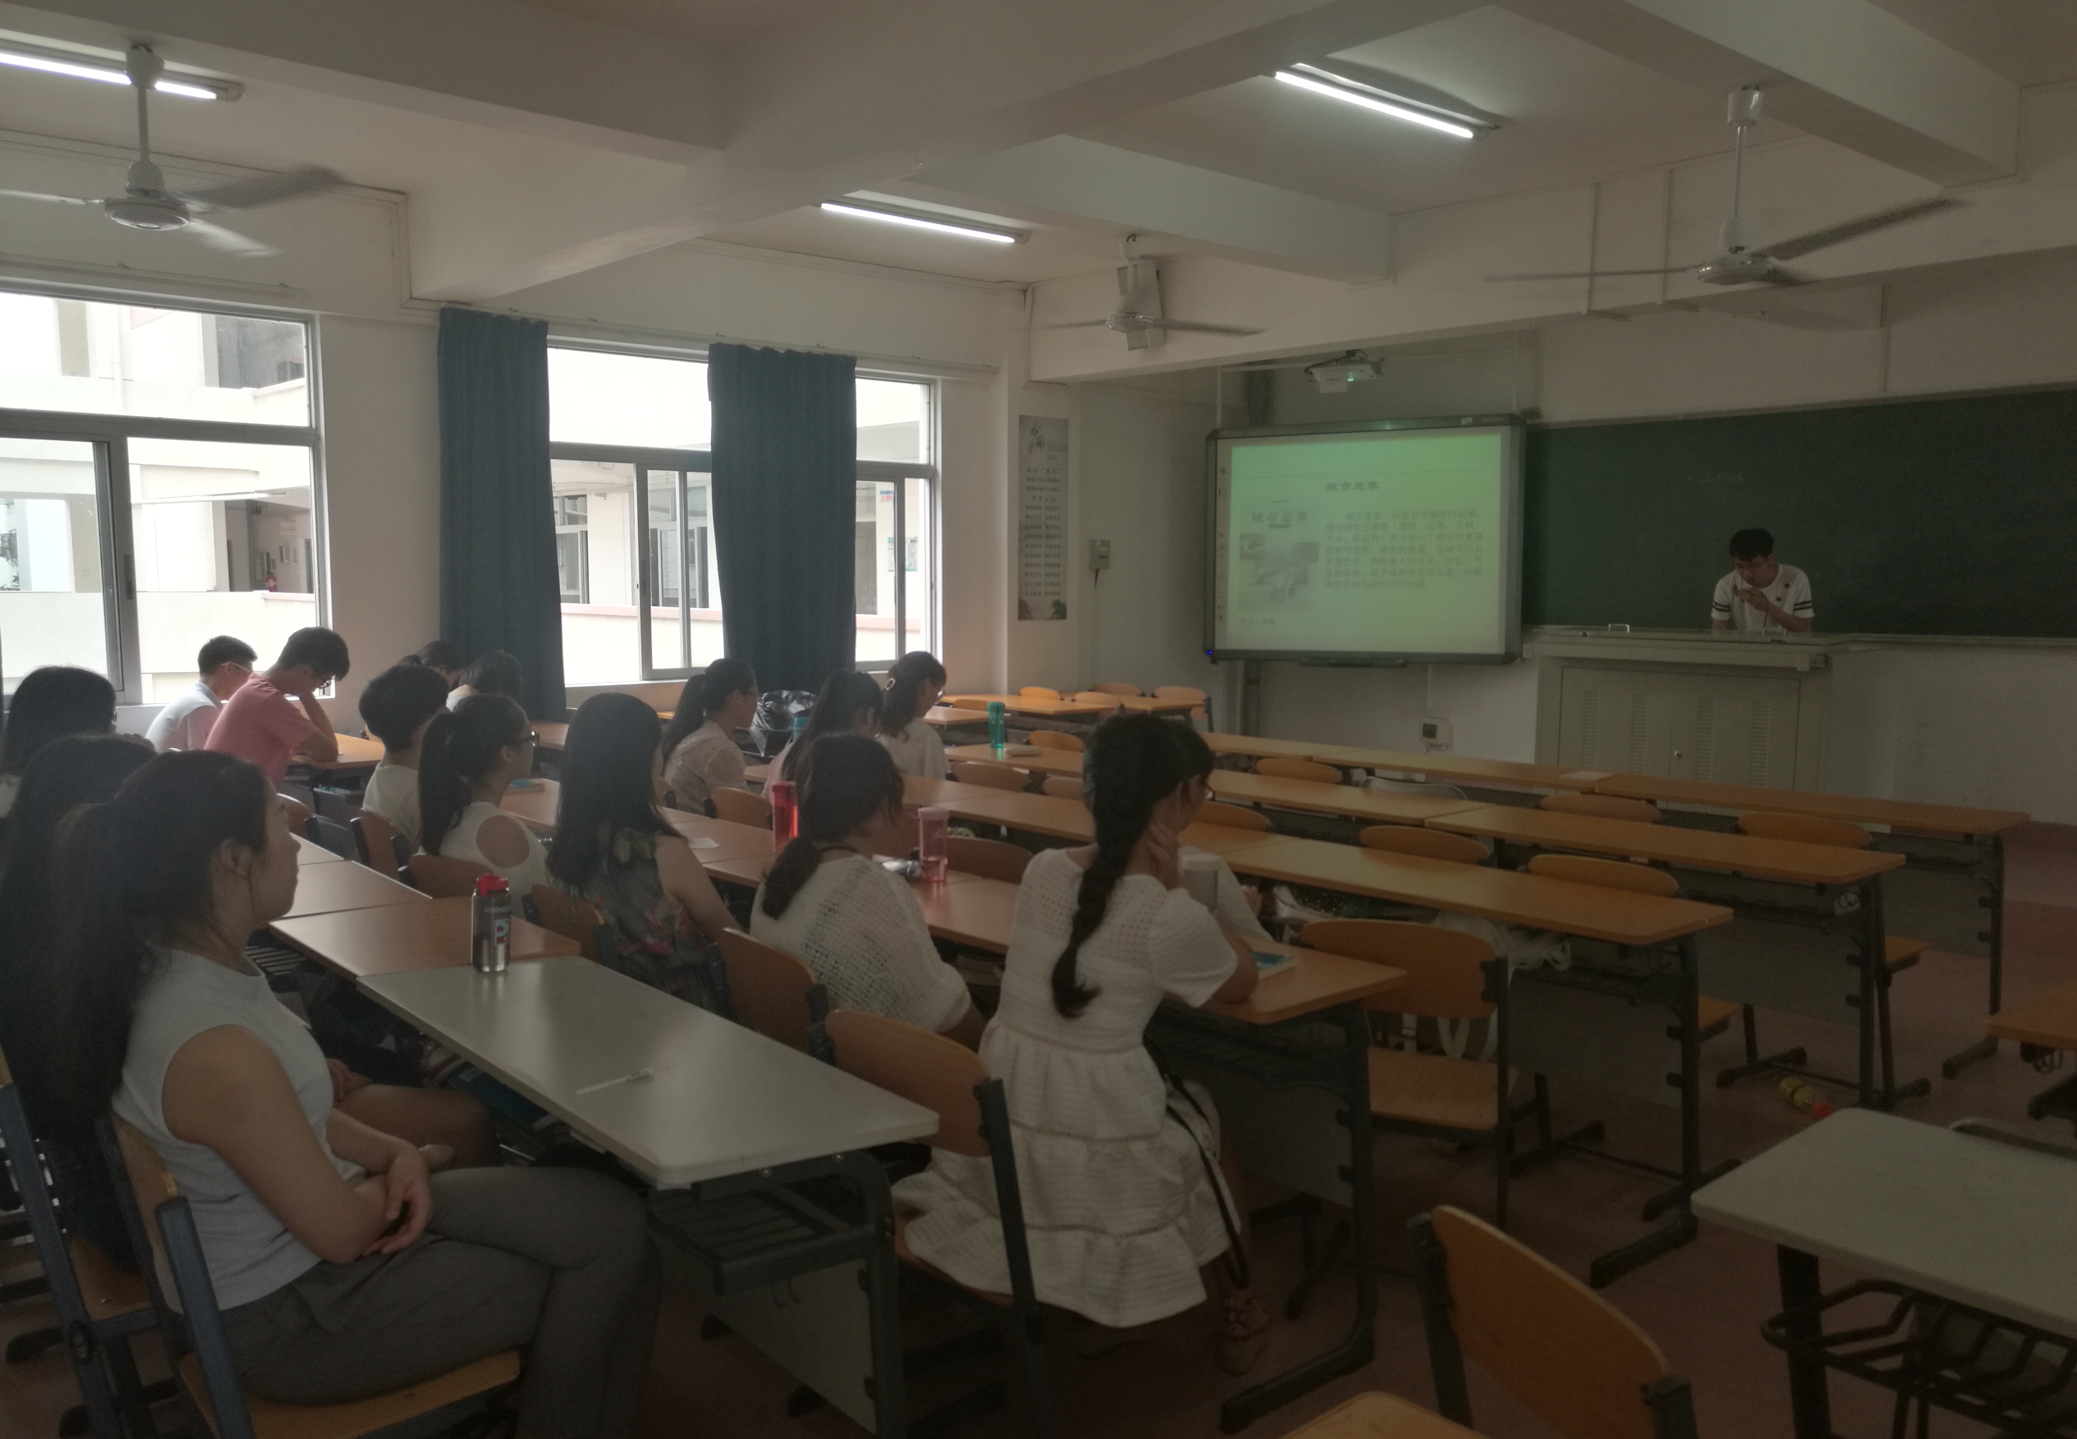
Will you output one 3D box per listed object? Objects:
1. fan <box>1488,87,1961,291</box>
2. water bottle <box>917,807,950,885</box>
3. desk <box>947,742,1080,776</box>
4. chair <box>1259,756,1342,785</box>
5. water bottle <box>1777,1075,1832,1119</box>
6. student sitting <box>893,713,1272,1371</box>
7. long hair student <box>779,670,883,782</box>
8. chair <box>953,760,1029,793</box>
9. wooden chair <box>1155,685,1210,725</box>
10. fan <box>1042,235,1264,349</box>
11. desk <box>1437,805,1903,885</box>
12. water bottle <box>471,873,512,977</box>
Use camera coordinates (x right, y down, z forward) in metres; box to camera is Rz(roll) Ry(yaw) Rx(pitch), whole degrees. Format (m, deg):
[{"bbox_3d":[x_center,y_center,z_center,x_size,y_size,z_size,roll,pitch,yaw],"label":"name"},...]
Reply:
[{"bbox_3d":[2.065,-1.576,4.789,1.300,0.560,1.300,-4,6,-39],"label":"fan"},{"bbox_3d":[-0.249,0.306,3.953,0.075,0.180,0.075,-4,6,-39],"label":"water bottle"},{"bbox_3d":[0.080,0.530,6.357,0.410,0.745,1.200,-4,7,-41],"label":"desk"},{"bbox_3d":[1.045,0.538,5.952,0.500,0.810,0.420,-4,7,-41],"label":"chair"},{"bbox_3d":[2.111,1.044,4.466,0.065,0.065,0.212,0,5,-4],"label":"water bottle"},{"bbox_3d":[0.099,0.614,2.791,0.470,1.240,0.800,5,7,41],"label":"student sitting"},{"bbox_3d":[-0.637,0.420,5.191,0.700,1.170,0.470,-5,7,-41],"label":"long hair student"},{"bbox_3d":[-0.100,0.541,6.040,0.400,0.790,0.460,5,7,45],"label":"chair"},{"bbox_3d":[0.980,0.191,10.396,0.400,0.790,0.460,4,6,38],"label":"wooden chair"},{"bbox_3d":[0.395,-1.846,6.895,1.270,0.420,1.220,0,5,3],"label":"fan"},{"bbox_3d":[1.764,0.696,4.698,0.450,0.710,1.250,-4,6,-39],"label":"desk"},{"bbox_3d":[-1.020,0.375,3.012,0.073,0.177,0.073,-4,7,-41],"label":"water bottle"}]

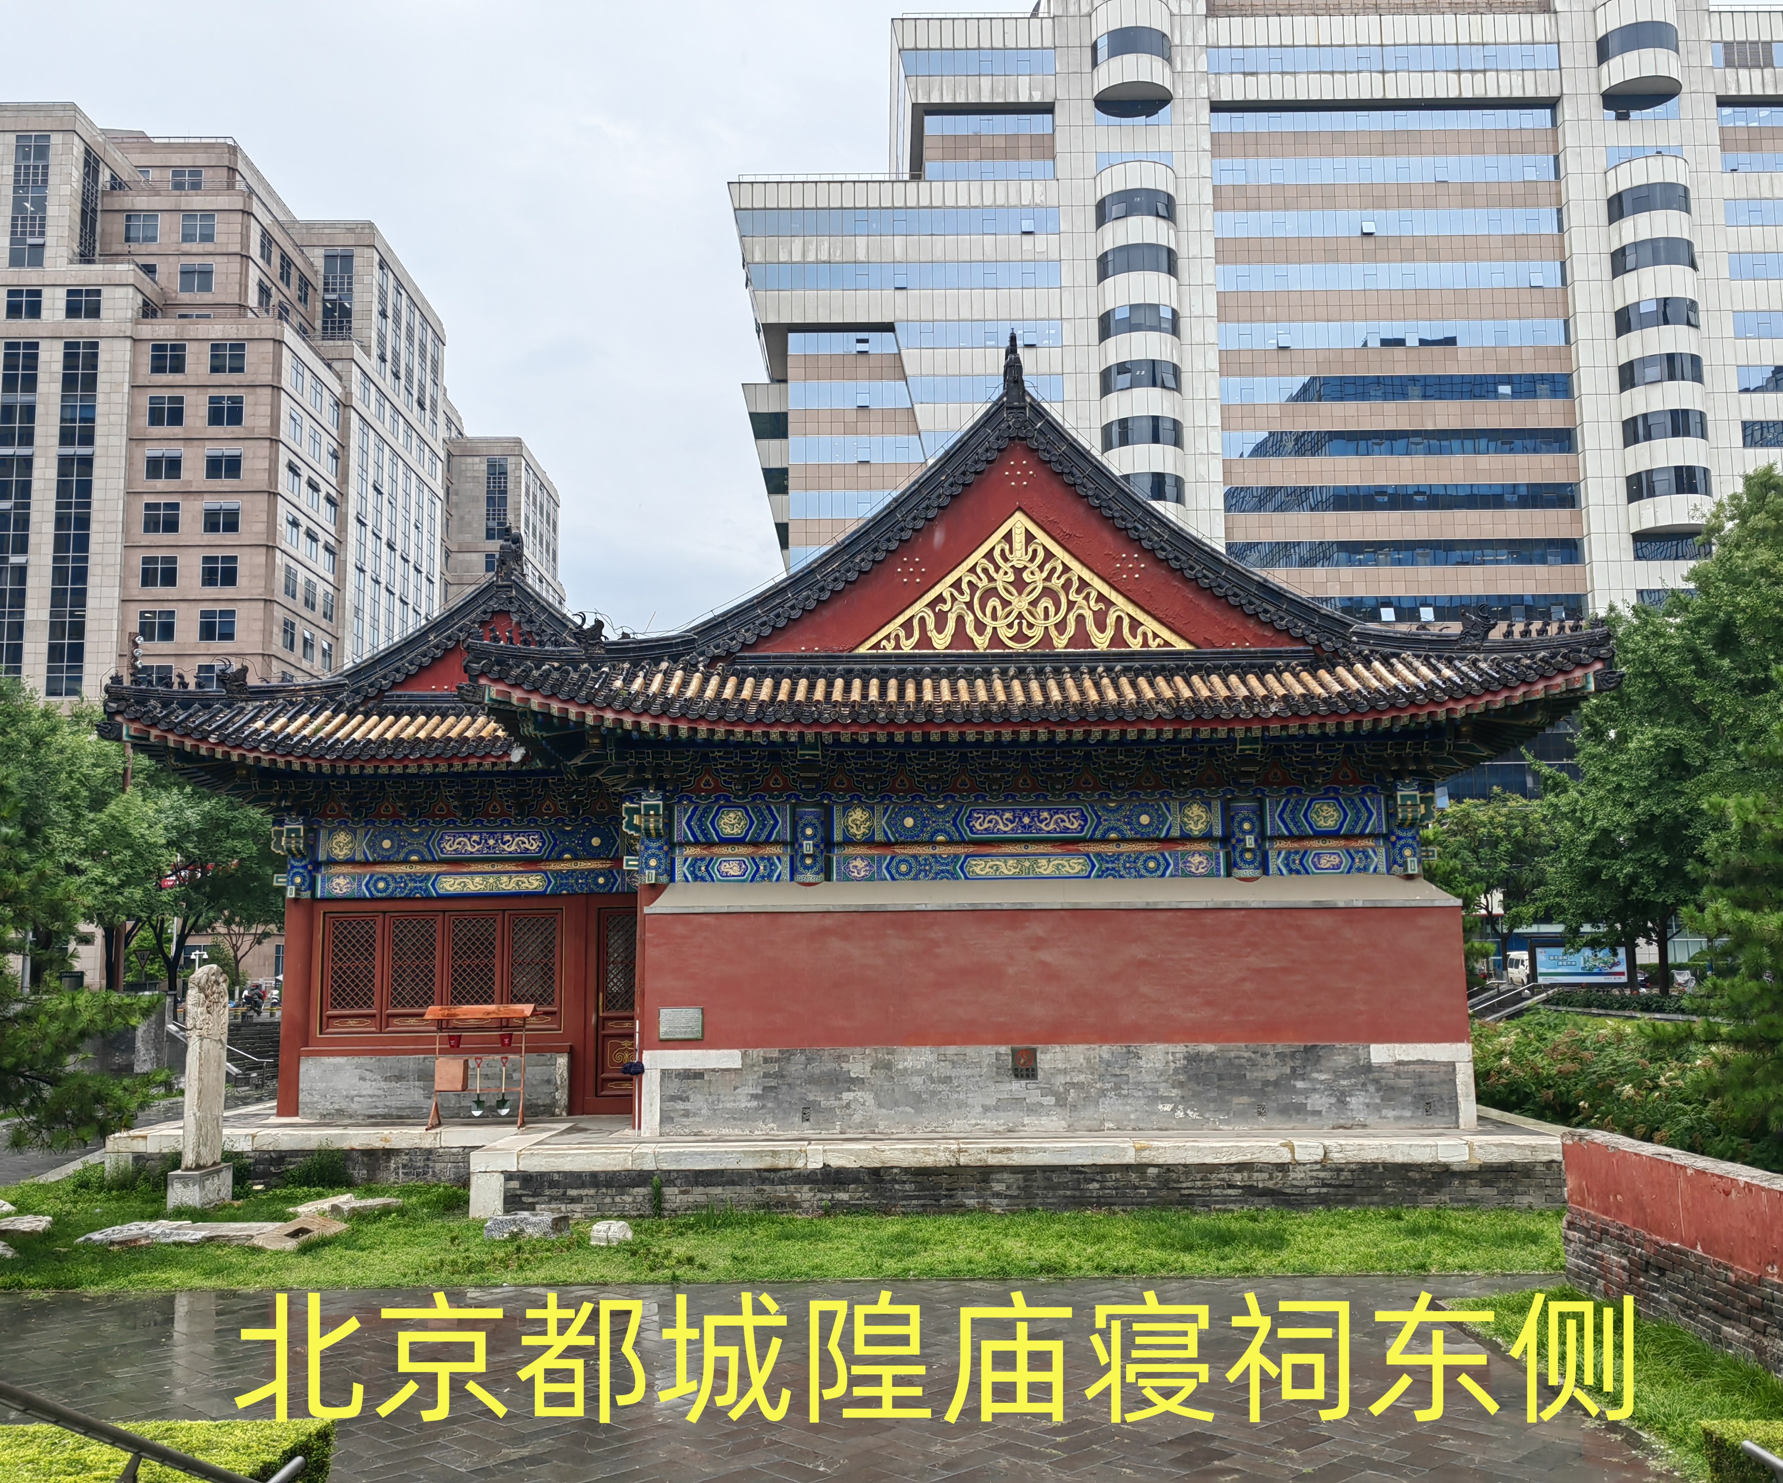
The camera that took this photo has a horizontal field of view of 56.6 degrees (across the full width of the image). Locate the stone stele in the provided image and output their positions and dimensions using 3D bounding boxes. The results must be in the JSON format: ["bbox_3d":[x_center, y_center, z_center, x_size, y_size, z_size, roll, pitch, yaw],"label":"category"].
[{"bbox_3d":[-10.579,5.281,25.565,0.500,3.639,1.000,-1,-8,1],"label":"stone stele"}]

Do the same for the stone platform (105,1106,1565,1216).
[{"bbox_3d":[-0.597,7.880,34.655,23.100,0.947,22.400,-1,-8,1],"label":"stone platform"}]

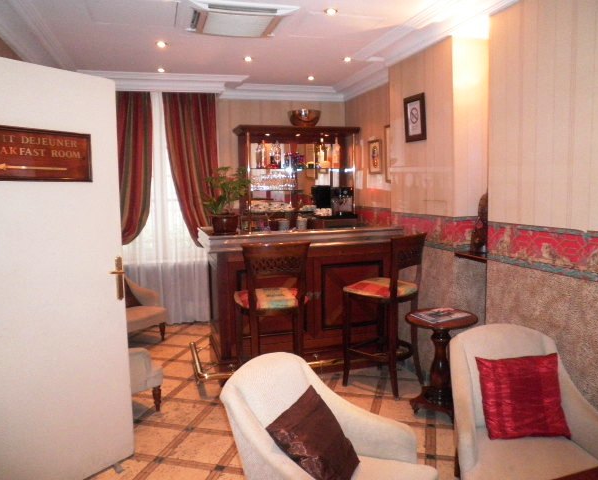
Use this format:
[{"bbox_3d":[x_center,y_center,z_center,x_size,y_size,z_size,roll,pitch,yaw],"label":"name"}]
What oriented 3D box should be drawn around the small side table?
[{"bbox_3d":[0.943,0.821,3.168,0.511,0.606,0.511,-3,6,-15],"label":"small side table"}]

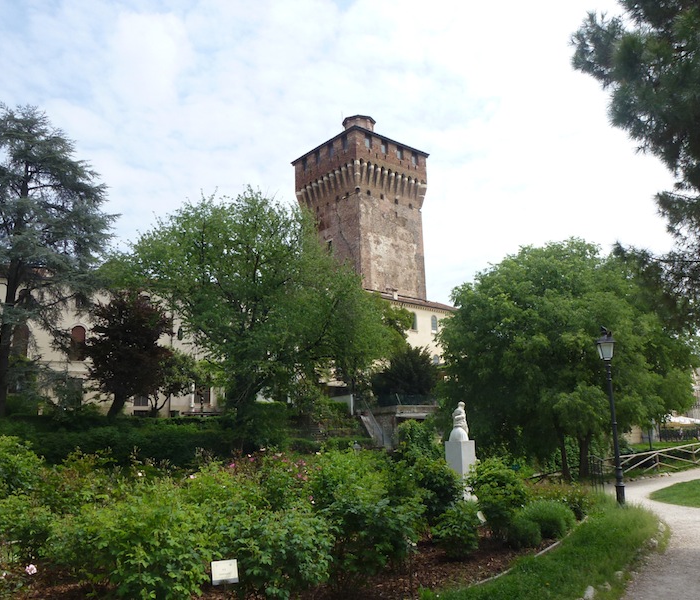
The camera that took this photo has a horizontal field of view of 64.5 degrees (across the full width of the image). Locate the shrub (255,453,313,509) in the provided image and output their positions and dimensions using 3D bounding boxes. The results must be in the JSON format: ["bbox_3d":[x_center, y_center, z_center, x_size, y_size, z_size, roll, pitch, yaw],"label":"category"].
[{"bbox_3d":[-1.079,3.140,9.000,0.950,1.300,0.950,-2,-10,0],"label":"shrub"}]

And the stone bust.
[{"bbox_3d":[2.279,2.530,11.600,0.400,0.820,0.400,7,-13,-40],"label":"stone bust"}]

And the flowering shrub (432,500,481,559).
[{"bbox_3d":[1.574,3.378,8.200,0.700,0.800,0.700,-2,-10,0],"label":"flowering shrub"}]

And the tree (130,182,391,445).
[{"bbox_3d":[-3.711,0.501,23.000,10.950,10.810,9.860,-1,-10,0],"label":"tree"}]

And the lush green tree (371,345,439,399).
[{"bbox_3d":[3.046,4.093,31.000,3.790,3.220,3.600,-1,-10,0],"label":"lush green tree"}]

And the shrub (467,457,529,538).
[{"bbox_3d":[2.446,3.259,9.200,1.000,1.300,1.000,-2,-10,0],"label":"shrub"}]

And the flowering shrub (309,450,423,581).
[{"bbox_3d":[0.154,2.124,5.500,1.100,1.190,1.040,-1,-10,0],"label":"flowering shrub"}]

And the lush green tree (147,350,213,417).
[{"bbox_3d":[-10.884,5.269,35.000,4.000,4.200,3.800,-2,-10,0],"label":"lush green tree"}]

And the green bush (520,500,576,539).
[{"bbox_3d":[3.256,3.601,9.100,0.880,0.600,0.850,-2,-10,0],"label":"green bush"}]

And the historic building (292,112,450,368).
[{"bbox_3d":[2.701,-5.754,74.374,14.500,41.000,16.000,7,-13,-40],"label":"historic building"}]

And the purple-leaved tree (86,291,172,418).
[{"bbox_3d":[-11.925,2.954,30.000,4.420,7.070,4.200,-1,-10,0],"label":"purple-leaved tree"}]

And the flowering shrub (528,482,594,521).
[{"bbox_3d":[3.795,3.612,10.000,1.170,0.640,1.050,-1,-10,0],"label":"flowering shrub"}]

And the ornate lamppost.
[{"bbox_3d":[5.469,2.385,11.600,0.390,3.600,0.390,-1,-10,0],"label":"ornate lamppost"}]

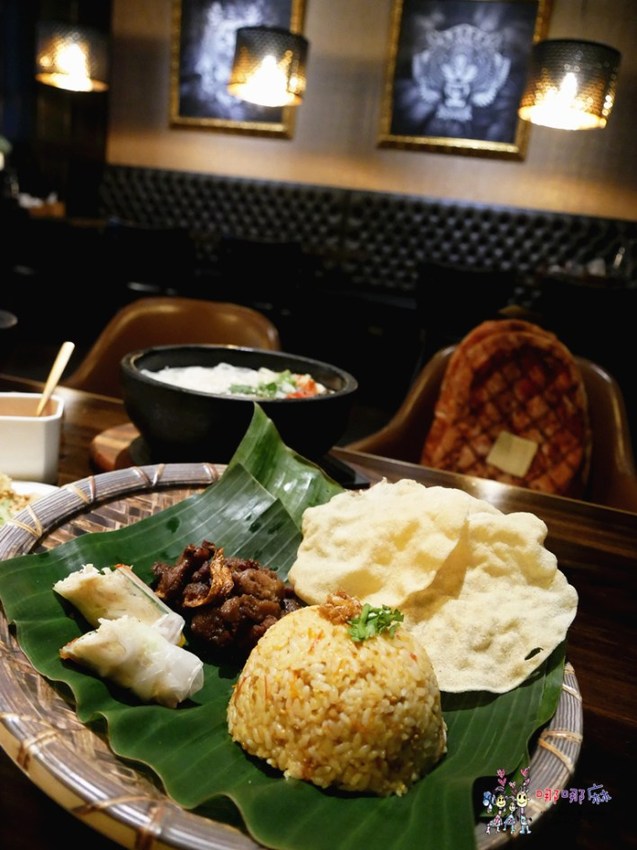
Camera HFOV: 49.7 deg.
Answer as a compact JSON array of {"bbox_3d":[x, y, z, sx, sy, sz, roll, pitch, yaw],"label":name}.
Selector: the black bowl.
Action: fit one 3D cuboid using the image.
[{"bbox_3d":[-0.070,-0.008,0.603,0.200,0.082,0.200,7,16,-2],"label":"black bowl"}]

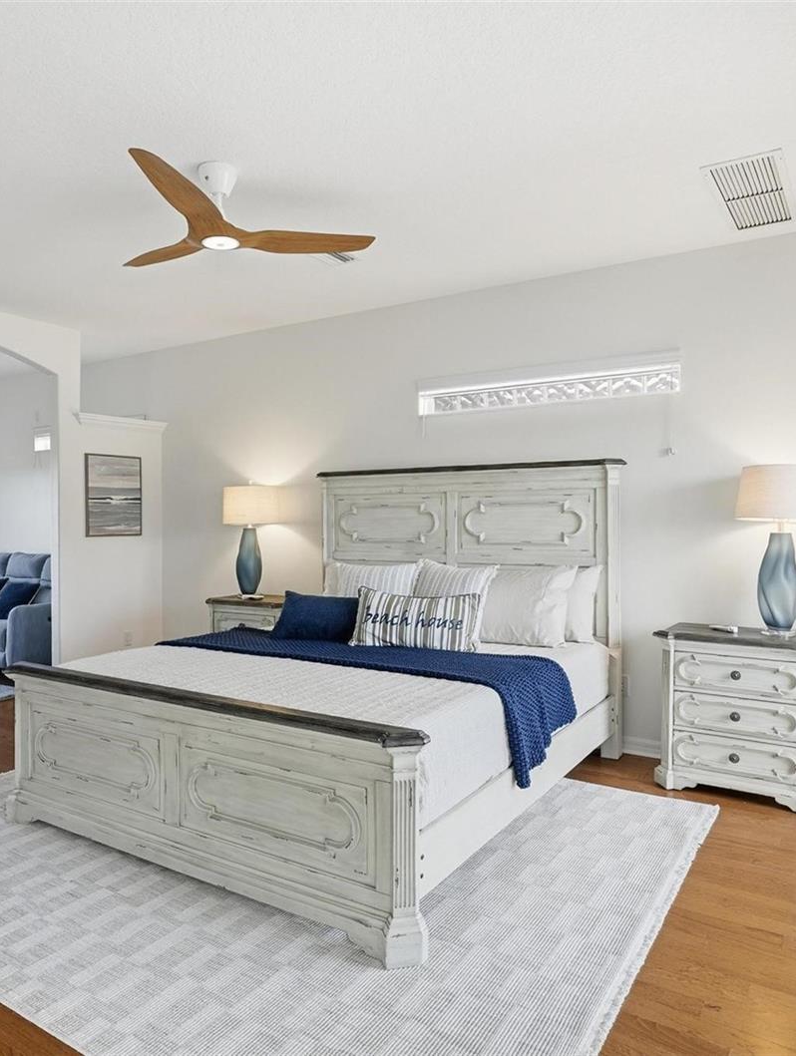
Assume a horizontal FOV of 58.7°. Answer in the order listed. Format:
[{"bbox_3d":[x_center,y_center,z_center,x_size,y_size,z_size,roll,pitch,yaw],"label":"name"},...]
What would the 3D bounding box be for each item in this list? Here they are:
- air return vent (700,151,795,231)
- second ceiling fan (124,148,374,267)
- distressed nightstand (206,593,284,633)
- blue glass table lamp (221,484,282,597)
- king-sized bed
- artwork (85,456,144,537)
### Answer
[{"bbox_3d":[1.589,-1.466,3.157,0.300,0.030,0.780,0,0,34],"label":"air return vent"},{"bbox_3d":[-0.788,-1.326,2.874,1.230,0.320,1.150,0,0,32],"label":"second ceiling fan"},{"bbox_3d":[-0.967,0.876,5.074,0.752,0.757,0.430,0,0,31],"label":"distressed nightstand"},{"bbox_3d":[-1.073,0.082,5.160,0.400,0.830,0.400,0,0,0],"label":"blue glass table lamp"},{"bbox_3d":[-0.247,0.442,3.499,2.110,1.642,2.330,0,0,31],"label":"king-sized bed"},{"bbox_3d":[-2.228,-0.250,5.593,0.035,0.635,0.515,0,0,32],"label":"artwork"}]

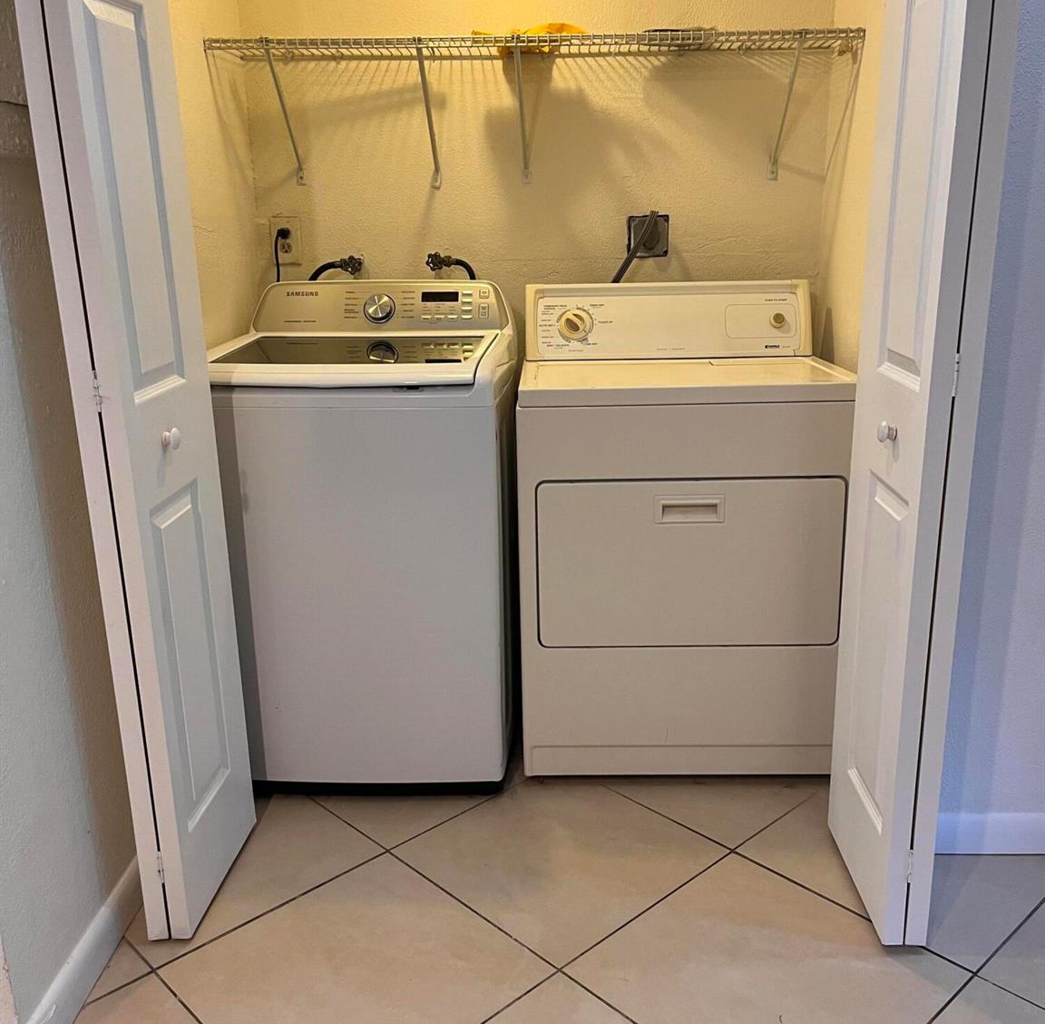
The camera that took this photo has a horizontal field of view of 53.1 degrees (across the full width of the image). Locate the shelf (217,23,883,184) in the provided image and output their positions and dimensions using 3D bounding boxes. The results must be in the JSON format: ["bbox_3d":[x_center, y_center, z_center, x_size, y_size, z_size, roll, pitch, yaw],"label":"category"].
[{"bbox_3d":[0.030,-0.986,2.593,1.523,0.331,0.316,-1,16,2],"label":"shelf"}]

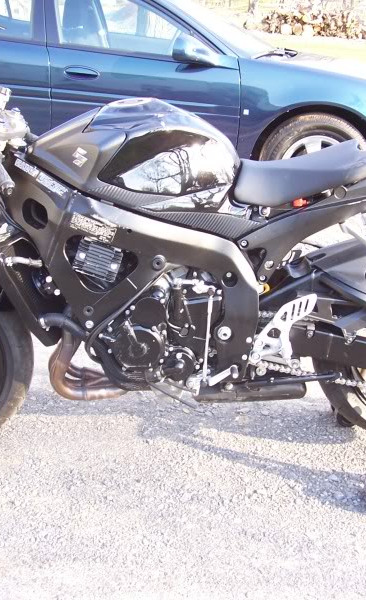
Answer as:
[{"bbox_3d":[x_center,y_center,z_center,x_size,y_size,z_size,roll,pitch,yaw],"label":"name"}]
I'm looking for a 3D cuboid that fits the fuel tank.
[{"bbox_3d":[-0.125,-0.394,2.067,0.550,0.265,0.310,1,21,-3],"label":"fuel tank"}]

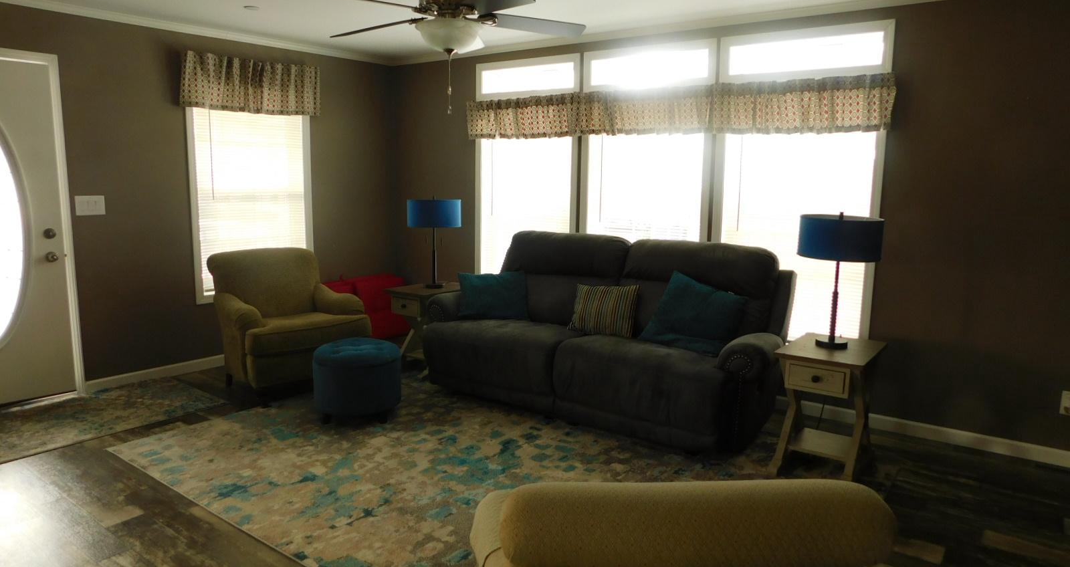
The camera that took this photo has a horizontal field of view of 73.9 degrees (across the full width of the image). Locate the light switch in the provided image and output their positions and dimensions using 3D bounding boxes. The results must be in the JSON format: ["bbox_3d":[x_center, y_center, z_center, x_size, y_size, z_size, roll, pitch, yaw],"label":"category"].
[{"bbox_3d":[-2.821,-0.495,4.521,0.015,0.120,0.170,7,11,37],"label":"light switch"}]

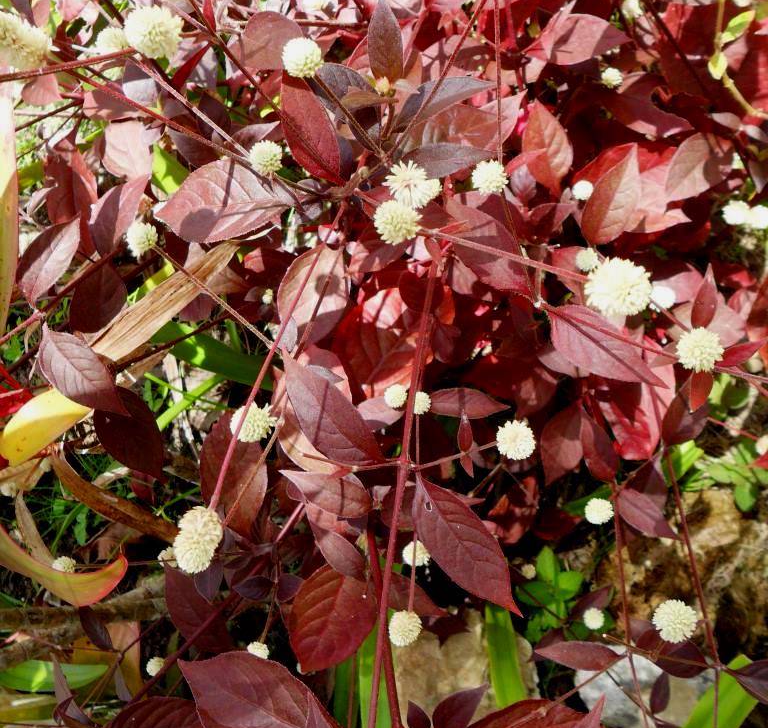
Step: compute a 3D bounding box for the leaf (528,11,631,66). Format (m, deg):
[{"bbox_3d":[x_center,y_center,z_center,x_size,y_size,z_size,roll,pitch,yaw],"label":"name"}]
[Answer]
[{"bbox_3d":[0.107,-0.177,0.600,0.053,0.008,0.030,-1,56,0],"label":"leaf"}]

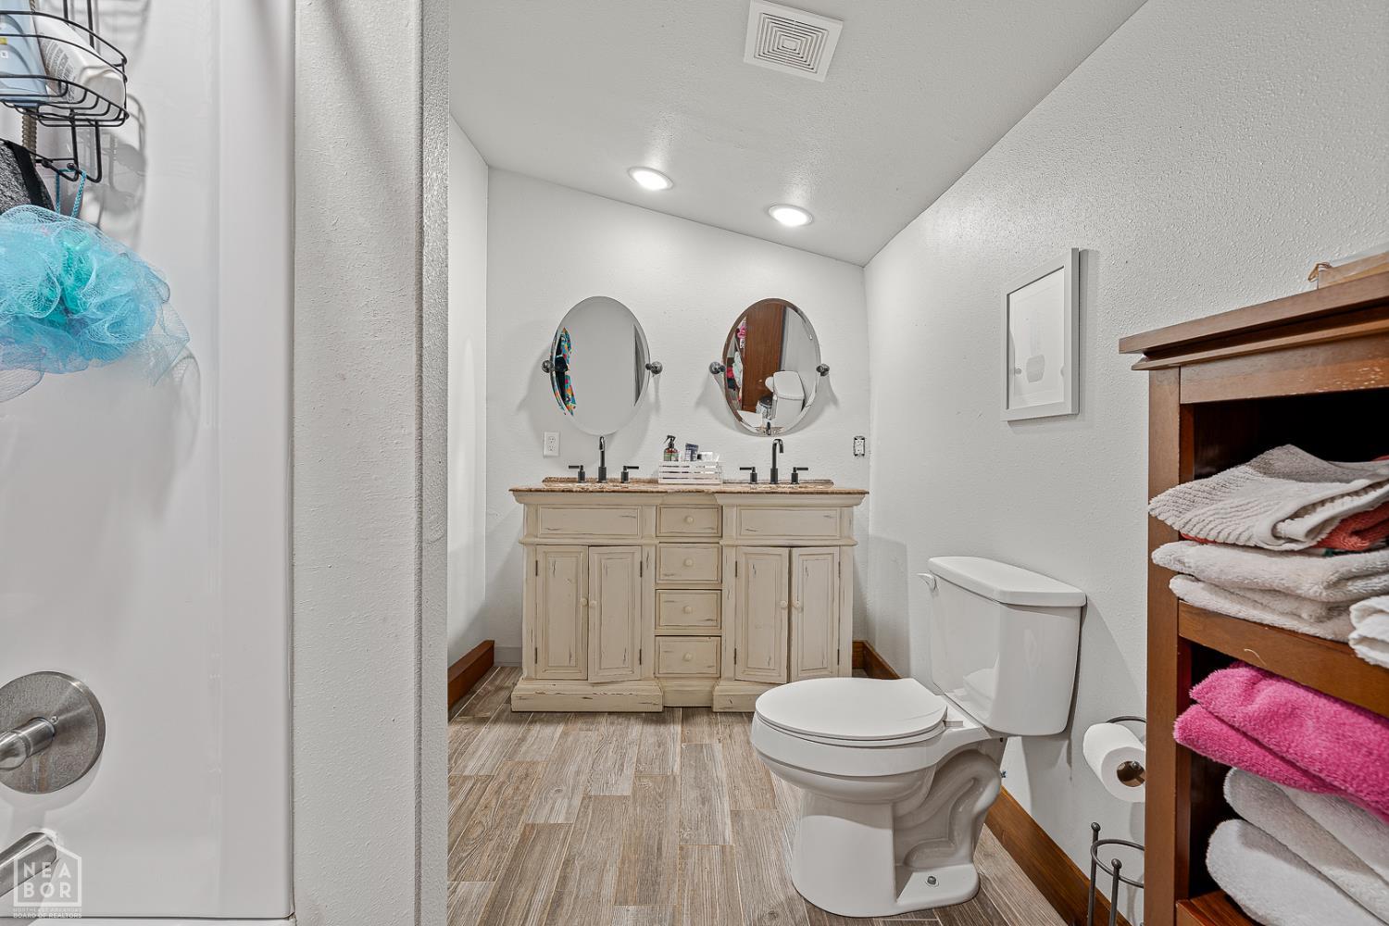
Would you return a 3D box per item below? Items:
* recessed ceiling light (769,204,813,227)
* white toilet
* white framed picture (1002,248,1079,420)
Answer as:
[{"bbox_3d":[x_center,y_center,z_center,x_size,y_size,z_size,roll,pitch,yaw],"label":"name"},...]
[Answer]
[{"bbox_3d":[0.425,-1.083,2.722,0.195,0.025,0.195,15,1,-1],"label":"recessed ceiling light"},{"bbox_3d":[0.500,0.671,1.605,0.725,0.776,0.462,0,1,-1],"label":"white toilet"},{"bbox_3d":[0.876,-0.305,1.581,0.021,0.383,0.312,0,1,-1],"label":"white framed picture"}]

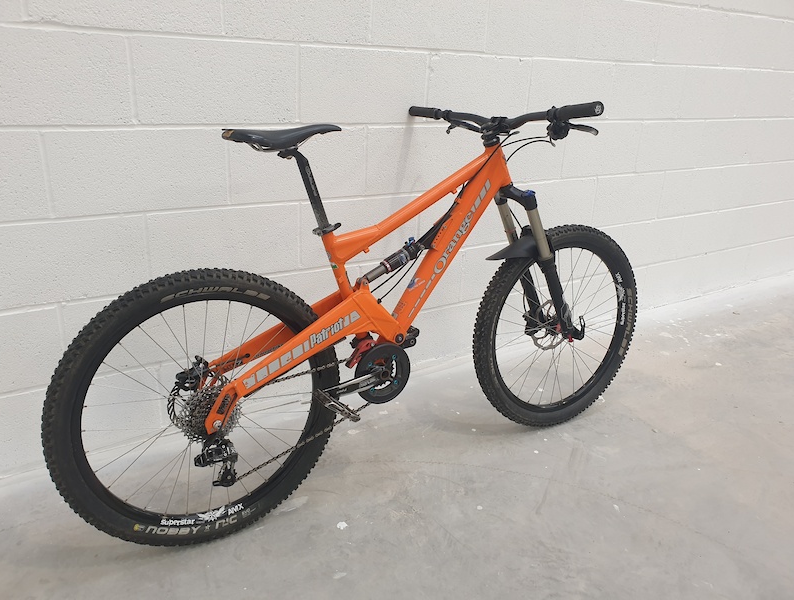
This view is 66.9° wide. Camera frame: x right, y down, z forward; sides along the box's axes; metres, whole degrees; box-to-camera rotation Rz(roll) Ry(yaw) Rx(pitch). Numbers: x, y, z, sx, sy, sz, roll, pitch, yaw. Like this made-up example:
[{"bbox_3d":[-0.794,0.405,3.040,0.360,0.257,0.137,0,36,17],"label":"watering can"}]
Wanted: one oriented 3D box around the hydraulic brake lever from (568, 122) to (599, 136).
[{"bbox_3d":[0.429,-0.399,1.397,0.035,0.033,0.100,-9,19,-26],"label":"hydraulic brake lever"}]

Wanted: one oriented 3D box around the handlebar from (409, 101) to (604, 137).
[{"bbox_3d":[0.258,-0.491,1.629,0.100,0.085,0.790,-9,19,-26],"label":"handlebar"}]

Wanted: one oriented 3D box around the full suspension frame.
[{"bbox_3d":[0.008,-0.088,1.588,1.110,0.630,0.180,-10,16,-29],"label":"full suspension frame"}]

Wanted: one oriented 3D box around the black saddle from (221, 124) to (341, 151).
[{"bbox_3d":[-0.255,-0.369,1.365,0.280,0.065,0.140,-10,16,-29],"label":"black saddle"}]

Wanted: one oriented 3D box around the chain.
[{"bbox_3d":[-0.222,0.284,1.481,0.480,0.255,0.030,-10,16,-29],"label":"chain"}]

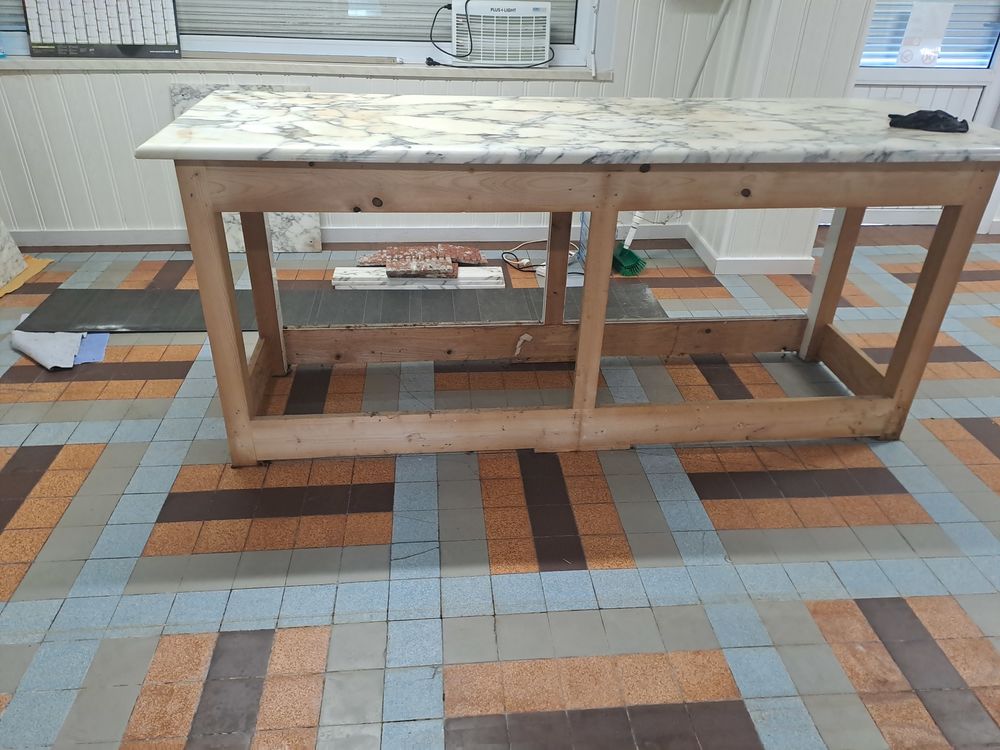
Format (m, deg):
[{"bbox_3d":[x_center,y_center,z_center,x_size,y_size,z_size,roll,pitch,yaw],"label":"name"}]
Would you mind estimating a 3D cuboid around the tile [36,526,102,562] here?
[{"bbox_3d":[-1.062,0.422,1.787,0.119,0.012,0.119,-1,31,-5],"label":"tile"}]

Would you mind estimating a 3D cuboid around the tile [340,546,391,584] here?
[{"bbox_3d":[-0.328,0.464,1.760,0.120,0.010,0.120,-1,30,-5],"label":"tile"}]

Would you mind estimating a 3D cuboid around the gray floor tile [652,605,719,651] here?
[{"bbox_3d":[0.424,0.584,1.661,0.122,0.010,0.122,-1,31,-5],"label":"gray floor tile"}]

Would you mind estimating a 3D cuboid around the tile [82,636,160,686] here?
[{"bbox_3d":[-0.787,0.598,1.507,0.120,0.010,0.120,-1,30,-5],"label":"tile"}]

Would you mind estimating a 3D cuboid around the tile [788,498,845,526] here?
[{"bbox_3d":[0.862,0.377,1.966,0.119,0.012,0.119,-1,31,-5],"label":"tile"}]

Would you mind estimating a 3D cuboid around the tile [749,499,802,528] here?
[{"bbox_3d":[0.746,0.379,1.963,0.120,0.010,0.120,-1,30,-5],"label":"tile"}]

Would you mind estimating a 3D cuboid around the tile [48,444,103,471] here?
[{"bbox_3d":[-1.218,0.241,2.092,0.120,0.010,0.120,-1,30,-5],"label":"tile"}]

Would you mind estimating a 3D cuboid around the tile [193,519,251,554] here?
[{"bbox_3d":[-0.702,0.412,1.829,0.120,0.010,0.120,-1,30,-5],"label":"tile"}]

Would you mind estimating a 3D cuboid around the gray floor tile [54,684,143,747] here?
[{"bbox_3d":[-0.802,0.684,1.452,0.124,0.010,0.124,-1,31,-5],"label":"gray floor tile"}]

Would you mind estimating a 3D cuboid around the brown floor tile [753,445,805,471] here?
[{"bbox_3d":[0.841,0.253,2.184,0.120,0.010,0.120,-1,30,-5],"label":"brown floor tile"}]

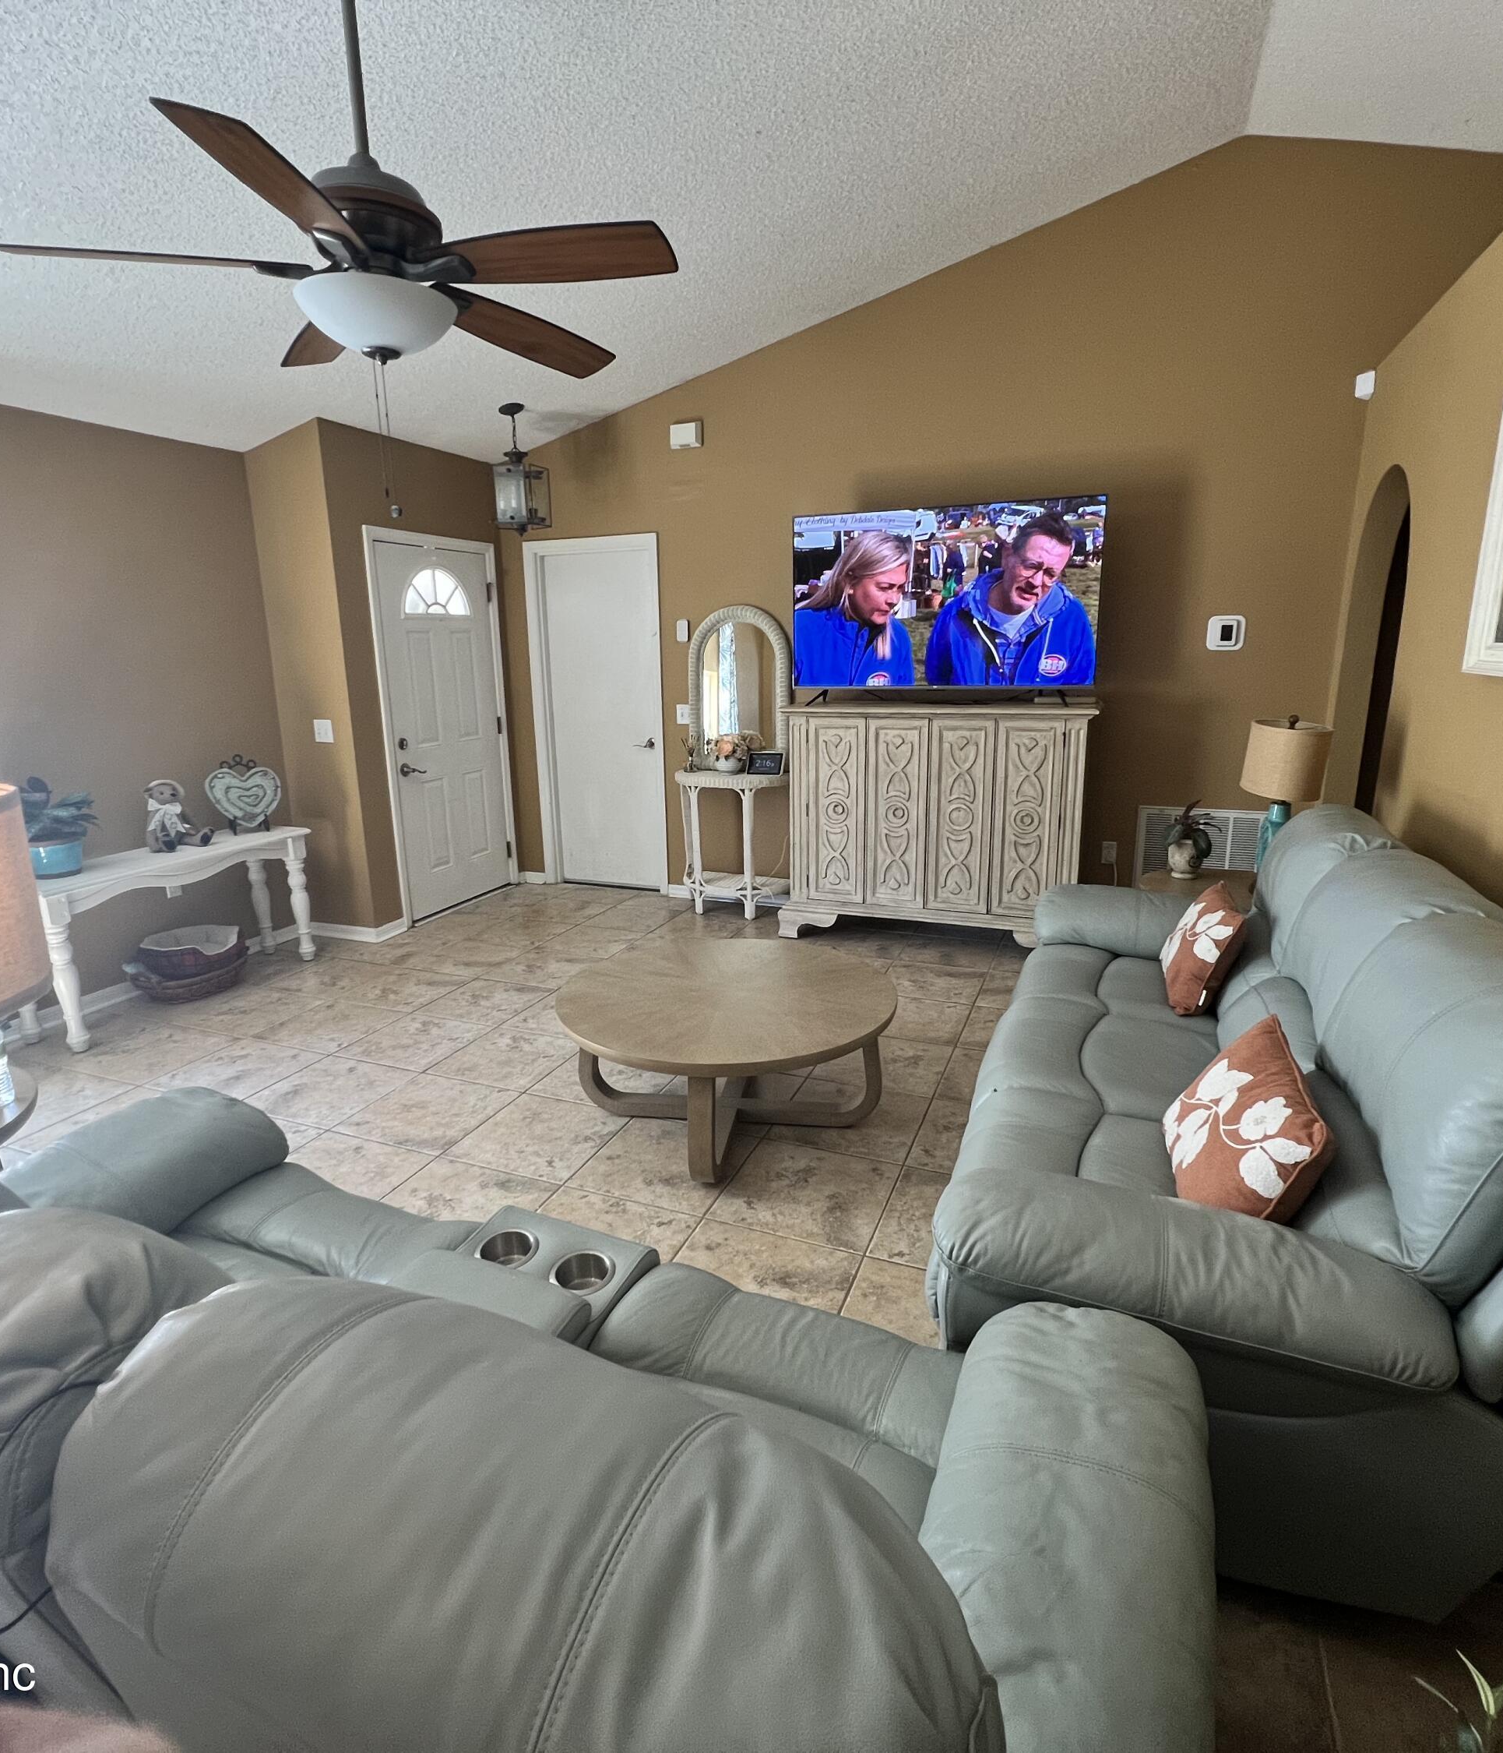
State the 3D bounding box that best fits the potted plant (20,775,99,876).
[{"bbox_3d":[-2.599,-0.186,3.232,0.280,0.360,0.290,4,14,22],"label":"potted plant"}]

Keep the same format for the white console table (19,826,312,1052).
[{"bbox_3d":[-2.523,0.222,3.811,0.380,0.640,1.220,5,15,21],"label":"white console table"}]

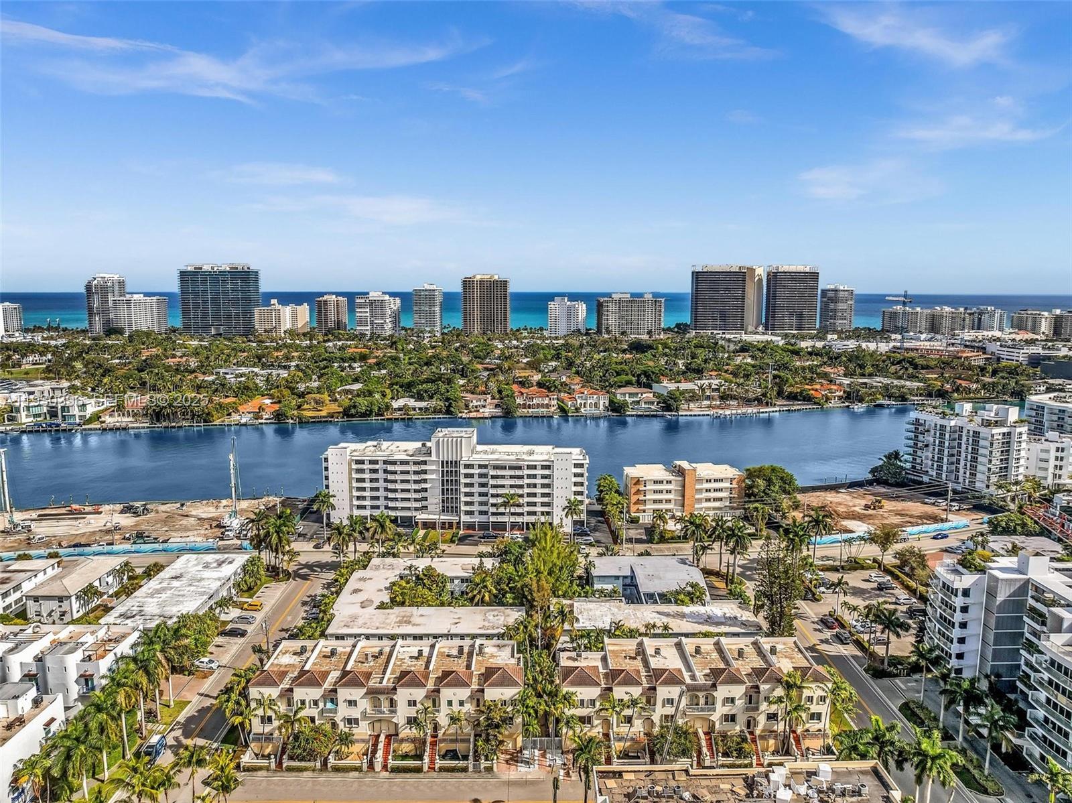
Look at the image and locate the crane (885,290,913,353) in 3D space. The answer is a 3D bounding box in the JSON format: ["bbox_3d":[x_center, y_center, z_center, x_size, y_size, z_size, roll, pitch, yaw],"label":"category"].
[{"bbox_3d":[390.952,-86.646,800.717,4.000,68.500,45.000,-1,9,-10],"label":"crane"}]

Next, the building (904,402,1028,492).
[{"bbox_3d":[146.510,14.582,255.488,16.800,25.500,33.000,-3,9,-20],"label":"building"}]

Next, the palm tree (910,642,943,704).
[{"bbox_3d":[61.673,42.942,117.604,5.100,10.220,5.100,0,9,0],"label":"palm tree"}]

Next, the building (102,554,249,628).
[{"bbox_3d":[-72.000,40.620,150.950,15.200,6.200,36.300,0,9,-1],"label":"building"}]

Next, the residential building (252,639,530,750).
[{"bbox_3d":[-21.636,44.847,115.099,39.600,10.800,15.200,0,9,0],"label":"residential building"}]

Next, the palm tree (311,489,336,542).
[{"bbox_3d":[-56.592,30.334,199.090,6.000,14.200,6.000,0,9,0],"label":"palm tree"}]

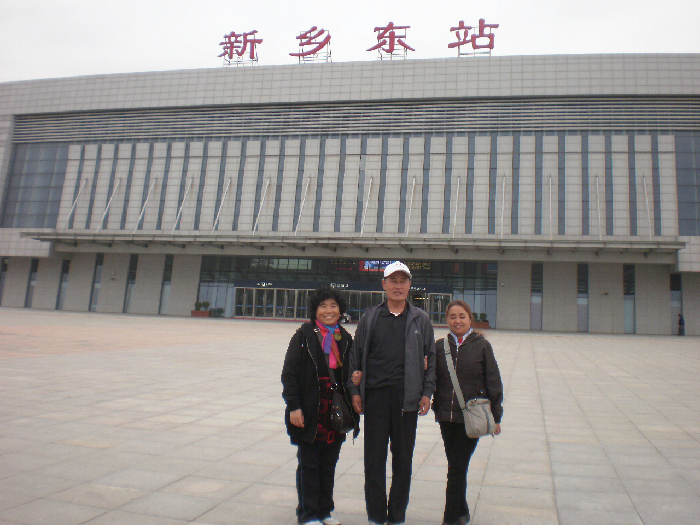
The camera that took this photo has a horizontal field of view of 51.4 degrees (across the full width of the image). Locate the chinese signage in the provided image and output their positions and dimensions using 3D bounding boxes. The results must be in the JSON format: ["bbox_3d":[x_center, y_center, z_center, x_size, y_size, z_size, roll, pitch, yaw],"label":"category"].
[{"bbox_3d":[0.245,-20.404,67.326,26.300,3.300,0.600,1,-3,14],"label":"chinese signage"}]

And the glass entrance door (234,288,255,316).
[{"bbox_3d":[-9.289,3.587,64.424,1.880,2.600,0.200,1,-3,14],"label":"glass entrance door"}]

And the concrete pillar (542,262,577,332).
[{"bbox_3d":[16.907,2.810,58.605,2.670,5.450,0.900,1,-3,14],"label":"concrete pillar"}]

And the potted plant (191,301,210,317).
[{"bbox_3d":[-13.140,4.183,64.611,1.880,1.250,0.650,1,-3,14],"label":"potted plant"}]

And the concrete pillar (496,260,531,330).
[{"bbox_3d":[13.427,2.734,59.473,2.670,5.450,0.900,1,-3,14],"label":"concrete pillar"}]

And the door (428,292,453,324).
[{"bbox_3d":[7.529,3.923,60.231,1.880,2.600,0.200,1,-3,14],"label":"door"}]

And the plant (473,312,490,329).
[{"bbox_3d":[10.385,4.675,58.745,1.800,1.250,0.650,1,-3,14],"label":"plant"}]

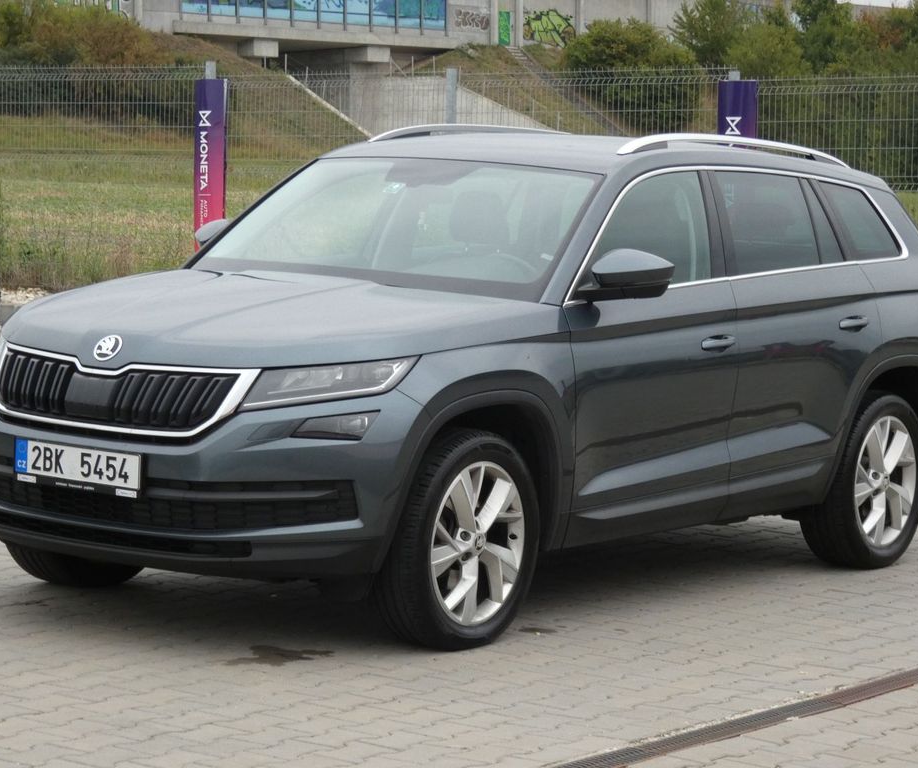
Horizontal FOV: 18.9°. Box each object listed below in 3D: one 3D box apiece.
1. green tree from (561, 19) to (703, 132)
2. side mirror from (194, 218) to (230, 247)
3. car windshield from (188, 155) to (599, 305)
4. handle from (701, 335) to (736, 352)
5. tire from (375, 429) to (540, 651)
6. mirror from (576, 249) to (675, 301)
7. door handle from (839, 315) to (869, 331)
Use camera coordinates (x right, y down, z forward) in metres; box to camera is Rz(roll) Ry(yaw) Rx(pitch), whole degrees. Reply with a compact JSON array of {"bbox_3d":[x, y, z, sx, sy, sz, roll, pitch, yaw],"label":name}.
[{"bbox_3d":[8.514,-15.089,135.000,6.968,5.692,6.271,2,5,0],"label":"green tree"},{"bbox_3d":[-0.951,-0.518,10.127,0.235,0.175,0.200,6,6,35],"label":"side mirror"},{"bbox_3d":[-0.217,-0.546,9.550,1.480,0.140,0.800,6,44,35],"label":"car windshield"},{"bbox_3d":[0.889,-0.144,9.572,0.060,0.057,0.205,6,6,35],"label":"handle"},{"bbox_3d":[-0.005,0.486,8.629,0.240,0.710,0.710,6,6,35],"label":"tire"},{"bbox_3d":[0.556,-0.361,9.058,0.235,0.175,0.200,6,6,35],"label":"mirror"},{"bbox_3d":[1.475,-0.235,10.385,0.060,0.055,0.205,6,6,35],"label":"door handle"}]

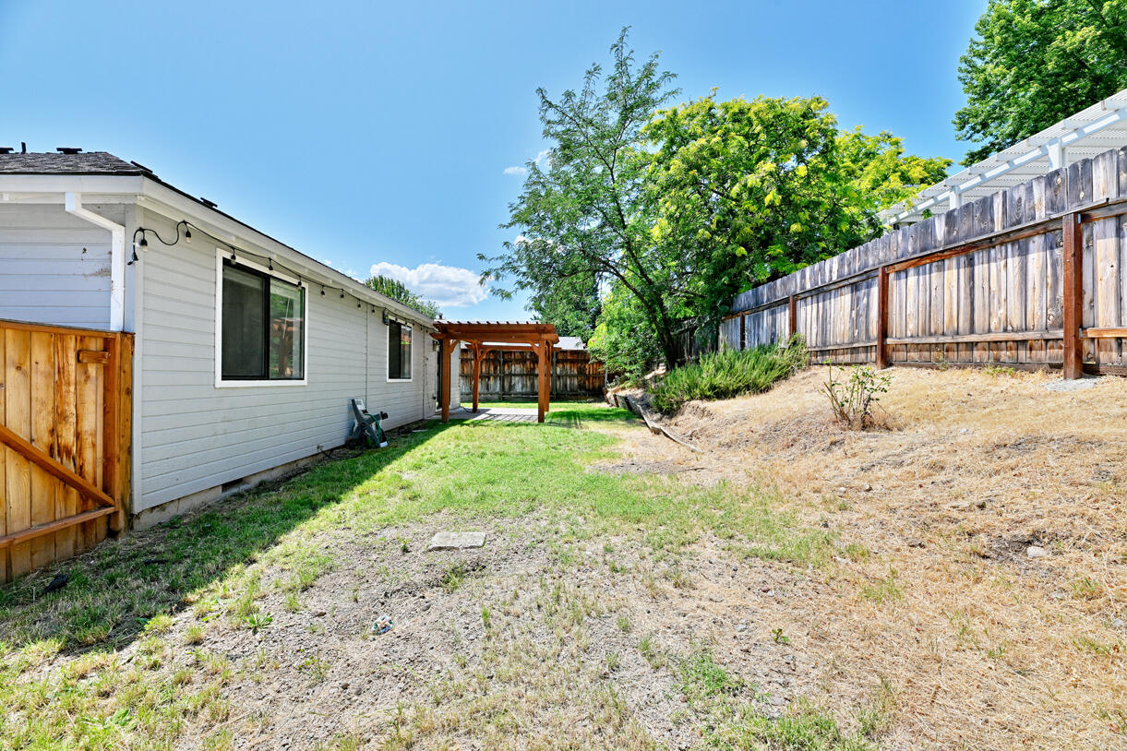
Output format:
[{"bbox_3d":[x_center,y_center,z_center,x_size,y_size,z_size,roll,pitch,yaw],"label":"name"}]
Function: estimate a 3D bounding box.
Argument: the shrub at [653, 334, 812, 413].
[{"bbox_3d":[3.350,0.020,9.350,2.700,1.600,2.000,0,0,0],"label":"shrub"}]

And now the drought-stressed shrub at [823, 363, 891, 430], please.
[{"bbox_3d":[3.250,0.220,4.850,0.640,0.720,0.600,0,0,0],"label":"drought-stressed shrub"}]

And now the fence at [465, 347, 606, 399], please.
[{"bbox_3d":[-1.230,0.000,17.600,5.900,2.030,0.130,0,0,0],"label":"fence"}]

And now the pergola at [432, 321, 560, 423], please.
[{"bbox_3d":[-1.650,-0.090,12.500,3.180,2.500,4.100,0,0,0],"label":"pergola"}]

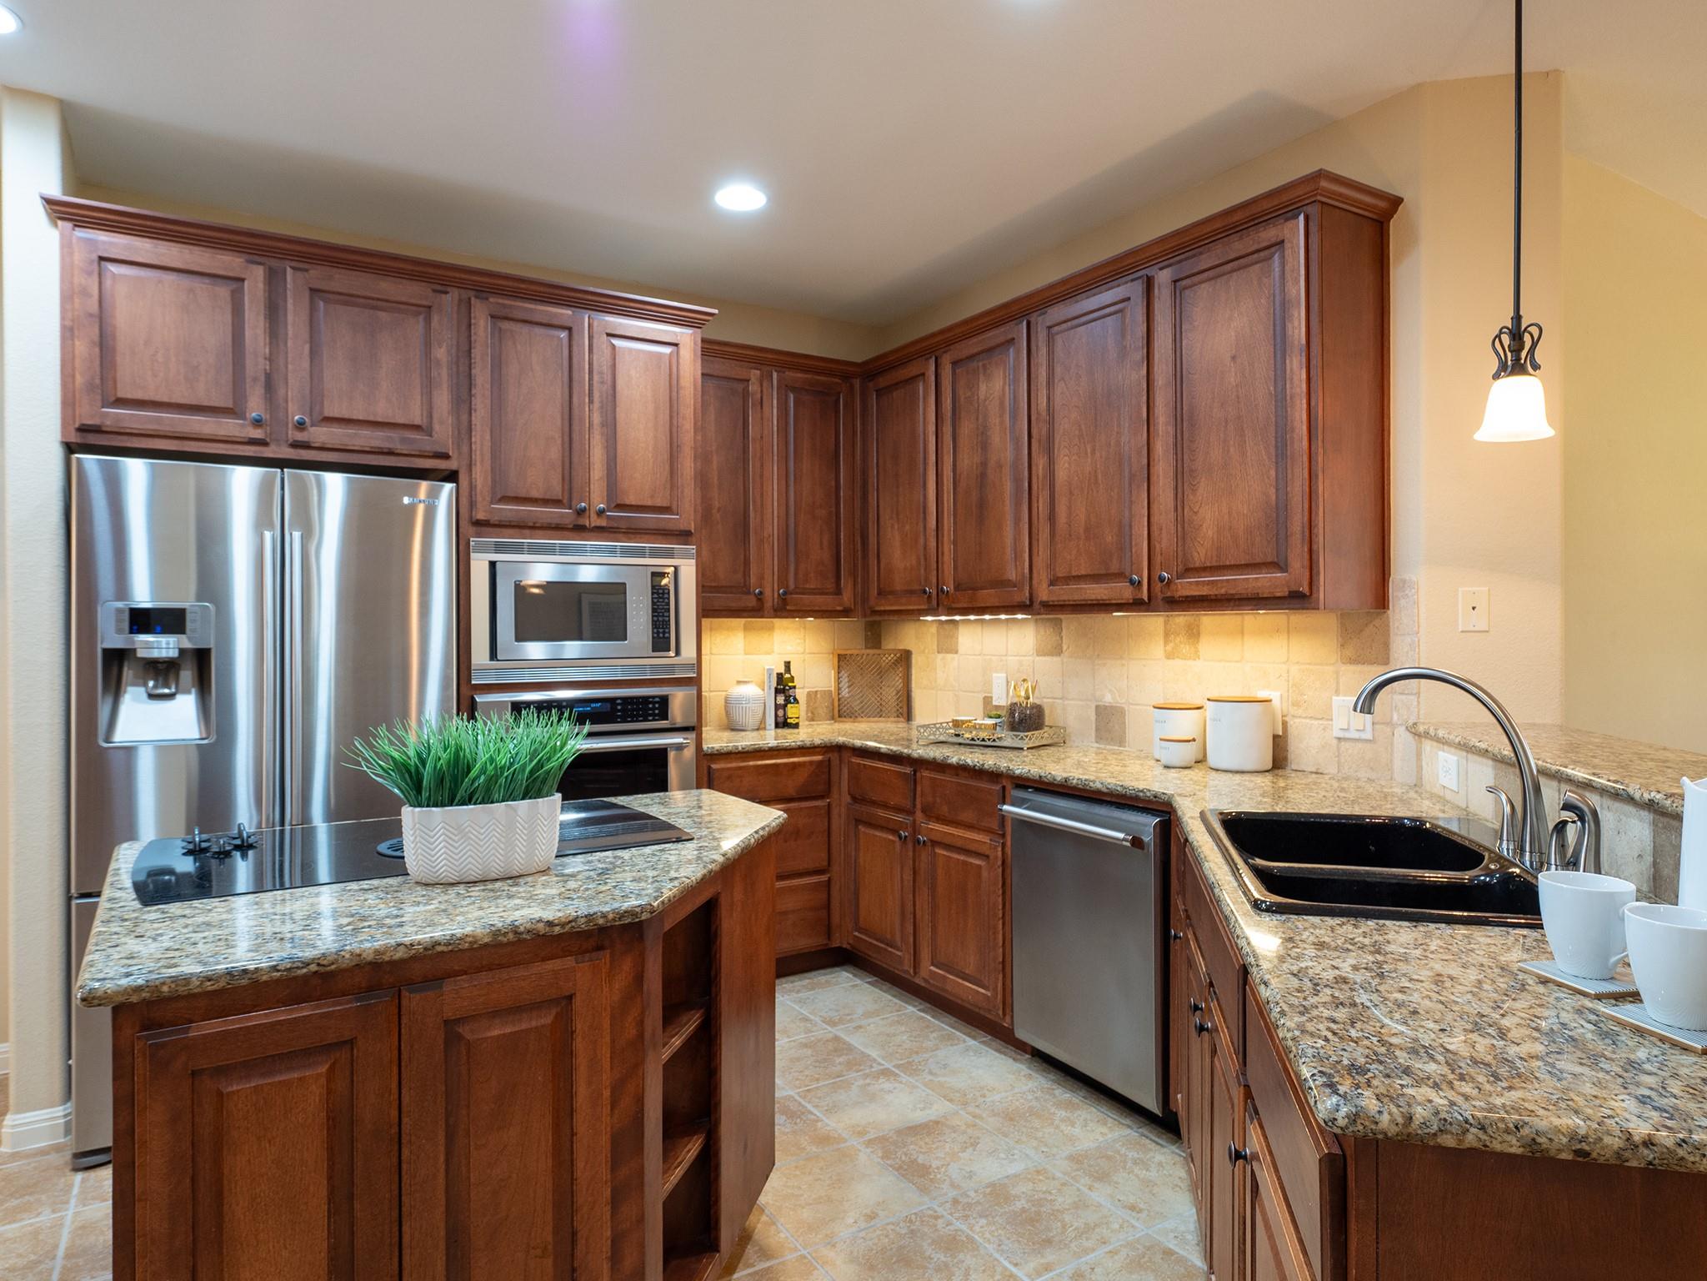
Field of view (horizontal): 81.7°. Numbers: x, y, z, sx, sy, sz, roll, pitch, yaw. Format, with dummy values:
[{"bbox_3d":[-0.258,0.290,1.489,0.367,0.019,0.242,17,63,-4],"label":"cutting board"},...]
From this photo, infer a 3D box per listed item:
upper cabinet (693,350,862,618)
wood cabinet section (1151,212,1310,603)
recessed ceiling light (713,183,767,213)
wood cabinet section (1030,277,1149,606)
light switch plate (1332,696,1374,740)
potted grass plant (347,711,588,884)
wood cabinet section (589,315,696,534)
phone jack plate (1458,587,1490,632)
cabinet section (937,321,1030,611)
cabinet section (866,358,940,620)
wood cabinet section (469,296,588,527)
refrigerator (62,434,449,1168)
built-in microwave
[{"bbox_3d":[-0.400,-0.599,4.103,0.830,1.041,0.331,0,0,-31],"label":"upper cabinet"},{"bbox_3d":[1.169,-0.603,2.817,0.340,0.990,0.509,-1,1,-33],"label":"wood cabinet section"},{"bbox_3d":[-0.373,-1.448,3.249,0.190,0.030,0.190,0,0,0],"label":"recessed ceiling light"},{"bbox_3d":[0.887,-0.605,3.252,0.340,0.990,0.507,-1,1,-33],"label":"wood cabinet section"},{"bbox_3d":[1.372,0.214,2.708,0.012,0.116,0.116,0,0,-34],"label":"light switch plate"},{"bbox_3d":[-0.695,0.275,1.760,0.395,0.285,0.240,0,0,-31],"label":"potted grass plant"},{"bbox_3d":[-0.862,-0.731,3.636,0.382,0.720,0.550,-1,1,-30],"label":"wood cabinet section"},{"bbox_3d":[1.603,-0.078,2.545,0.070,0.115,0.009,0,0,11],"label":"phone jack plate"},{"bbox_3d":[0.607,-0.608,3.684,0.340,0.990,0.515,-1,1,-33],"label":"cabinet section"},{"bbox_3d":[0.331,-0.610,4.110,0.340,0.990,0.511,-1,1,-33],"label":"cabinet section"},{"bbox_3d":[-1.191,-0.728,3.443,0.377,0.720,0.550,-1,1,-30],"label":"wood cabinet section"},{"bbox_3d":[-1.731,0.426,2.983,0.898,1.775,0.820,0,0,-31],"label":"refrigerator"},{"bbox_3d":[-0.992,-0.096,3.493,0.753,0.458,0.460,0,0,-31],"label":"built-in microwave"}]

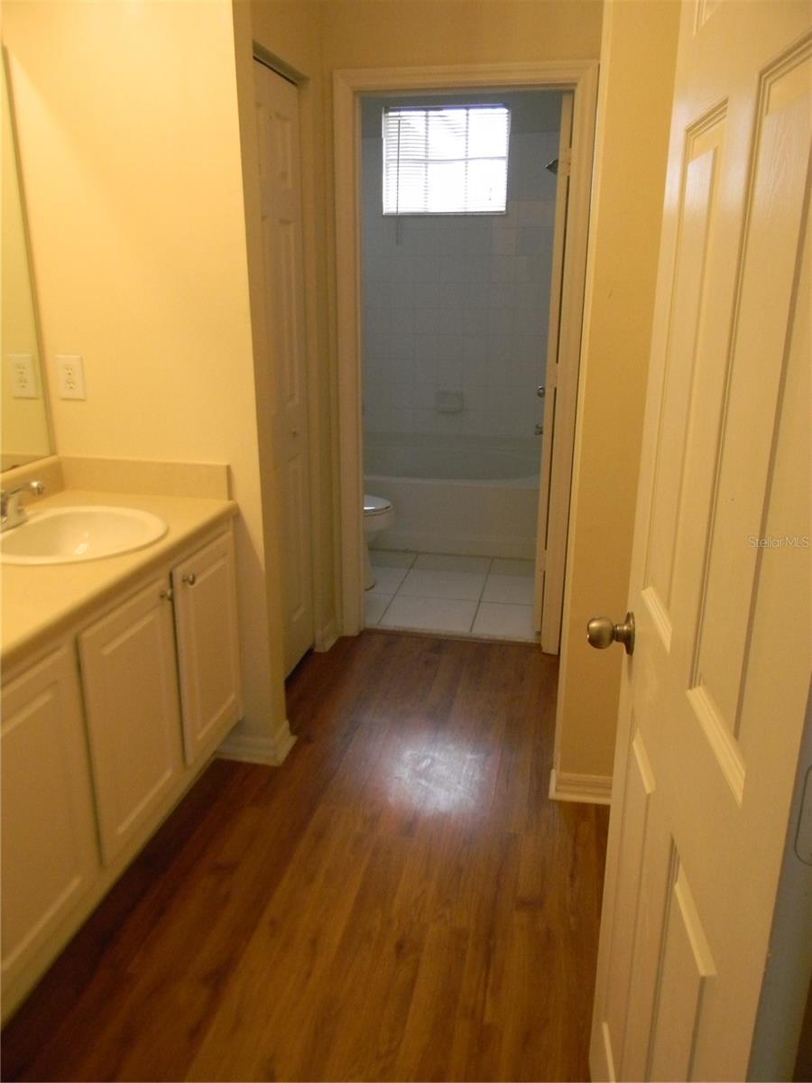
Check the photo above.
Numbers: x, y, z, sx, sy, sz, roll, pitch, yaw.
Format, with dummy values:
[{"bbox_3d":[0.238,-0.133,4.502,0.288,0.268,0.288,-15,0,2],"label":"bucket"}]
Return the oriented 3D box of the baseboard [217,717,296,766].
[{"bbox_3d":[-0.470,0.619,2.771,0.204,0.074,0.181,4,17,11],"label":"baseboard"}]

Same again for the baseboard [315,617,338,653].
[{"bbox_3d":[-0.320,0.379,3.558,0.050,0.075,0.171,4,17,11],"label":"baseboard"}]

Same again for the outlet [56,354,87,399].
[{"bbox_3d":[-0.944,-0.461,2.461,0.079,0.123,0.007,4,17,11],"label":"outlet"}]

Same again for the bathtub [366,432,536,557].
[{"bbox_3d":[0.108,-0.290,5.169,1.524,0.420,1.015,4,17,11],"label":"bathtub"}]

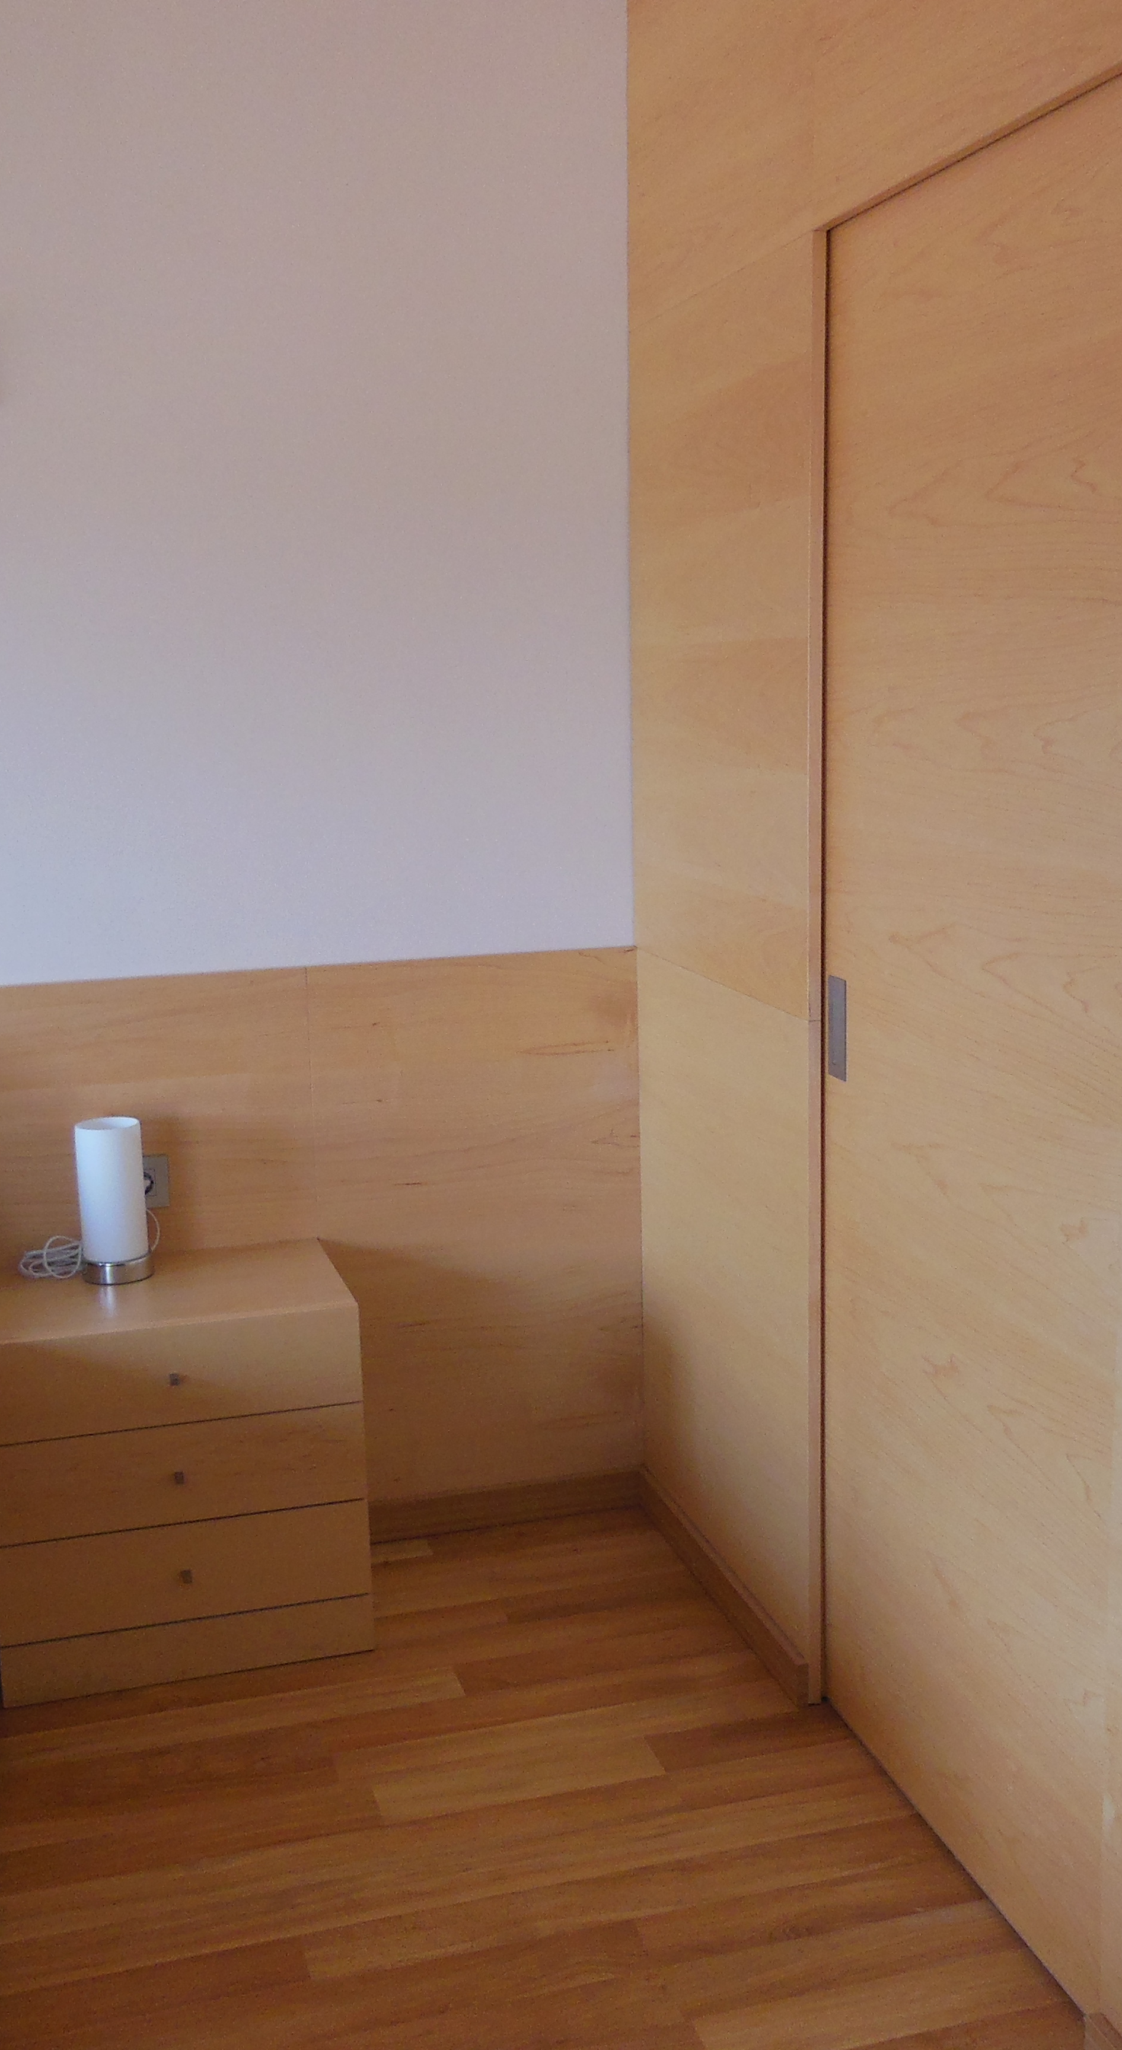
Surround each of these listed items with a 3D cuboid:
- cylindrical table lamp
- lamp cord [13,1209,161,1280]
[{"bbox_3d":[-0.703,0.276,3.102,0.108,0.246,0.108,-4,11,-16],"label":"cylindrical table lamp"},{"bbox_3d":[-0.751,0.349,3.152,0.220,0.085,0.090,-4,11,-16],"label":"lamp cord"}]

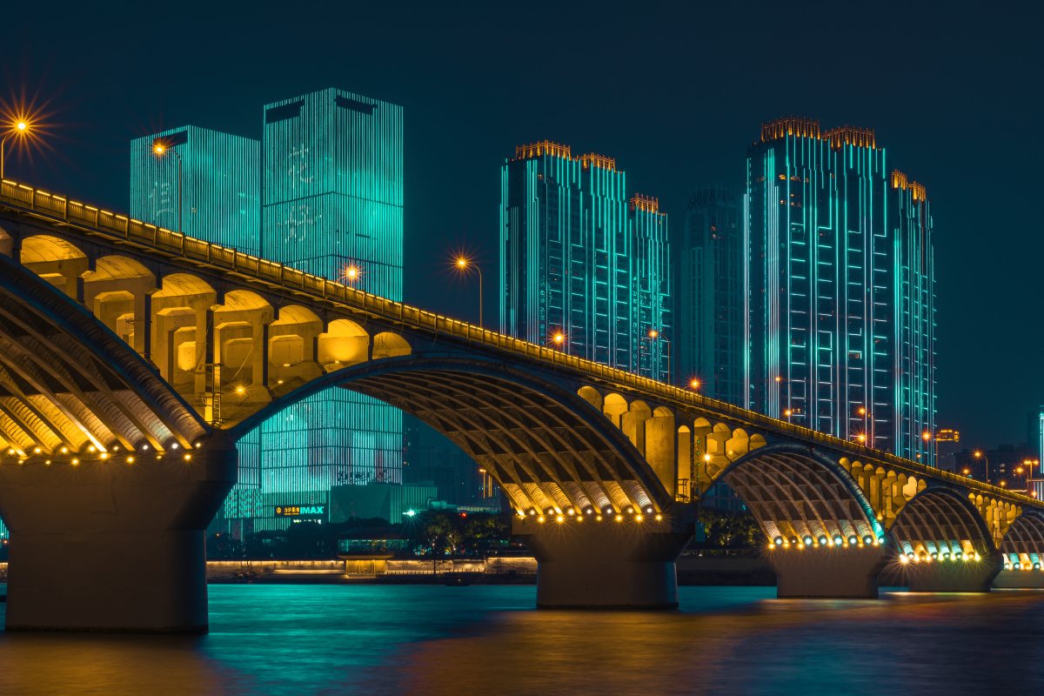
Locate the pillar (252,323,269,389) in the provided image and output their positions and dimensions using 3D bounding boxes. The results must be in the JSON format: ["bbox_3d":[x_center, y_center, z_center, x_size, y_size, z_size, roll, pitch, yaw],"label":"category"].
[{"bbox_3d":[-17.380,0.490,111.760,0.870,4.430,0.550,-4,-9,27],"label":"pillar"}]

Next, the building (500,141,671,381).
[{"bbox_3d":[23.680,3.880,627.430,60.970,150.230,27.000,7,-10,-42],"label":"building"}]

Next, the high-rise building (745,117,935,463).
[{"bbox_3d":[115.790,-0.690,614.790,58.340,155.950,32.000,5,-9,-33],"label":"high-rise building"}]

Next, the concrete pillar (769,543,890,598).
[{"bbox_3d":[45.150,33.380,251.550,18.000,8.050,5.000,-4,-9,27],"label":"concrete pillar"}]

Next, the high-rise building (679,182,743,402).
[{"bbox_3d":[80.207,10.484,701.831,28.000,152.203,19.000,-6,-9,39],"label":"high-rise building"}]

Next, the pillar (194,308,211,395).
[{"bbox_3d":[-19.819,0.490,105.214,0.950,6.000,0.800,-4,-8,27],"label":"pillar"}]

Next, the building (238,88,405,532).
[{"bbox_3d":[-82.090,-7.530,736.510,42.000,201.700,40.300,-7,-10,42],"label":"building"}]

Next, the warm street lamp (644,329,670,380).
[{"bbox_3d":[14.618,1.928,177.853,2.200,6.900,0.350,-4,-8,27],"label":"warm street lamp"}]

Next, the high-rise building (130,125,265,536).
[{"bbox_3d":[-155.570,-0.428,806.070,44.000,199.746,44.000,-6,-9,41],"label":"high-rise building"}]

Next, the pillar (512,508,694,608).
[{"bbox_3d":[8.860,22.760,181.040,18.600,10.250,5.000,-4,-9,27],"label":"pillar"}]

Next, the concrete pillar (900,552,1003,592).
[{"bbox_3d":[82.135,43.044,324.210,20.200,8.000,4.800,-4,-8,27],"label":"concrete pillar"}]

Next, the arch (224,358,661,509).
[{"bbox_3d":[-9.645,7.637,145.163,19.000,10.800,76.000,-4,-8,27],"label":"arch"}]

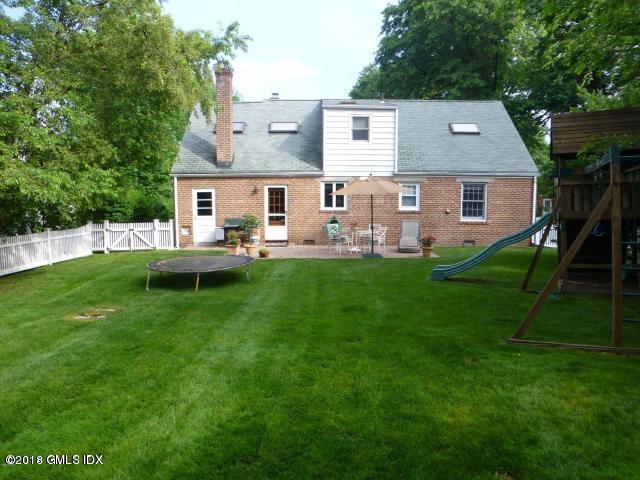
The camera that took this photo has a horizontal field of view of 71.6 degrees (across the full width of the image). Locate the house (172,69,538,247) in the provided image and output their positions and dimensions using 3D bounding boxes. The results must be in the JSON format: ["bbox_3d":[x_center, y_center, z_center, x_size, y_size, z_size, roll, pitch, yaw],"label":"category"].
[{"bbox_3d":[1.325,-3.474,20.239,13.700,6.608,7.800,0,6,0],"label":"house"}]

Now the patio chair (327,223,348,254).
[{"bbox_3d":[0.600,-0.034,15.040,0.580,0.930,0.520,4,7,30],"label":"patio chair"}]

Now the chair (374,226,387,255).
[{"bbox_3d":[1.950,-0.008,14.942,0.550,0.900,0.480,4,7,30],"label":"chair"}]

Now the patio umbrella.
[{"bbox_3d":[1.640,-0.773,14.051,2.620,2.620,2.620,0,6,0],"label":"patio umbrella"}]

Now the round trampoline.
[{"bbox_3d":[-2.990,0.790,11.127,2.660,0.440,2.660,-2,6,0],"label":"round trampoline"}]

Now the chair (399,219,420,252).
[{"bbox_3d":[3.110,-0.145,15.581,0.760,1.030,1.350,0,6,0],"label":"chair"}]

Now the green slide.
[{"bbox_3d":[3.990,0.111,10.226,2.650,1.700,0.580,2,7,17],"label":"green slide"}]

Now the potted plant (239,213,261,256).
[{"bbox_3d":[-2.330,-0.217,14.567,0.720,1.400,0.720,0,6,0],"label":"potted plant"}]

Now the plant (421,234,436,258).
[{"bbox_3d":[3.460,0.156,14.206,0.500,0.740,0.480,0,6,0],"label":"plant"}]

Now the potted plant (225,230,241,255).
[{"bbox_3d":[-2.820,0.098,14.451,0.520,0.800,0.500,0,6,0],"label":"potted plant"}]

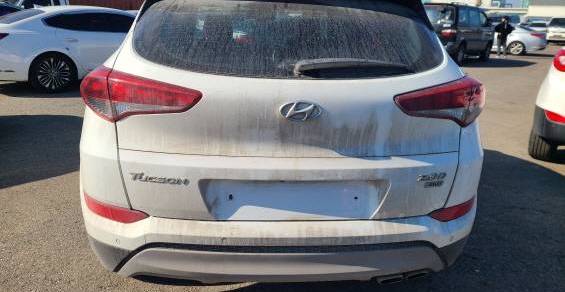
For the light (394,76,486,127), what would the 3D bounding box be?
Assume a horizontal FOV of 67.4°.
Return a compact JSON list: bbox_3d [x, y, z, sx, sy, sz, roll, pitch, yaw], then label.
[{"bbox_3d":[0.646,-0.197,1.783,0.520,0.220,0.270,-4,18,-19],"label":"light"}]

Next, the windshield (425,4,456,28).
[{"bbox_3d":[4.848,-4.206,13.604,1.350,0.620,0.150,15,11,35],"label":"windshield"}]

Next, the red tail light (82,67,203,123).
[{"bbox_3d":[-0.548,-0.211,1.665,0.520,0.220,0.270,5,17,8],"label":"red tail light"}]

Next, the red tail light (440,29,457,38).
[{"bbox_3d":[5.224,-3.540,13.334,0.420,0.240,0.220,15,21,35],"label":"red tail light"}]

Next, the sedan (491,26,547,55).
[{"bbox_3d":[10.471,-5.460,21.386,4.850,1.470,1.850,15,21,34],"label":"sedan"}]

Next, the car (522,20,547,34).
[{"bbox_3d":[21.904,-10.059,36.901,1.830,1.500,4.600,13,20,31],"label":"car"}]

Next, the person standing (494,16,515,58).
[{"bbox_3d":[9.660,-4.695,18.361,0.620,1.730,0.360,11,19,26],"label":"person standing"}]

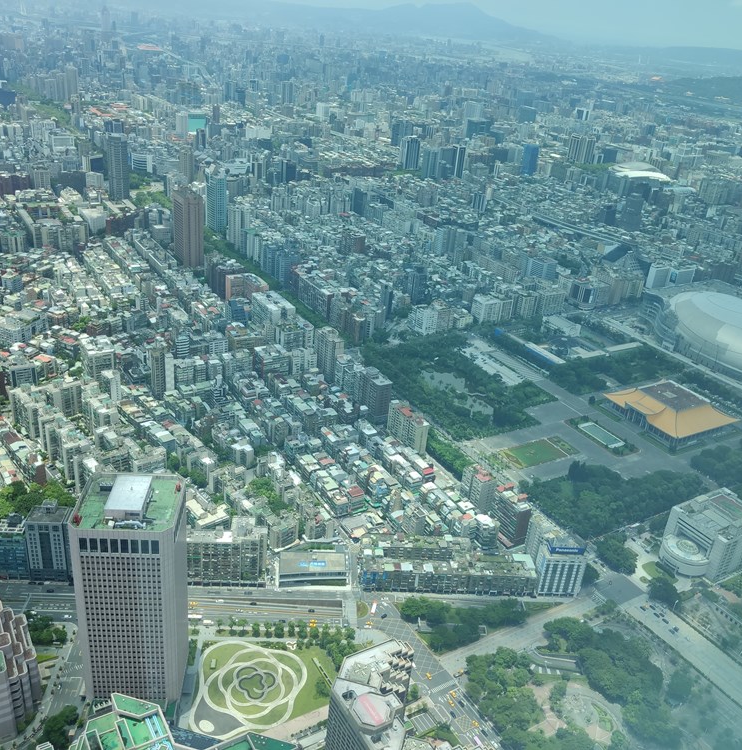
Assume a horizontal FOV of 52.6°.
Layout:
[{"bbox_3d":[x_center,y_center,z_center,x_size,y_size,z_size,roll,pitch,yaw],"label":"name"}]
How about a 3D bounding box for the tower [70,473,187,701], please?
[{"bbox_3d":[-135.300,126.080,434.940,53.120,136.000,52.370,2,26,-7],"label":"tower"}]

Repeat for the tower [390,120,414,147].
[{"bbox_3d":[97.010,-753.520,2341.000,41.590,80.180,48.920,-10,30,-29],"label":"tower"}]

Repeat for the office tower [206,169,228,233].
[{"bbox_3d":[-272.350,-306.160,1325.240,16.850,100.700,57.650,-10,30,-29],"label":"office tower"}]

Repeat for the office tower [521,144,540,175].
[{"bbox_3d":[440.200,-592.530,2081.480,26.260,84.580,27.710,-10,30,-29],"label":"office tower"}]

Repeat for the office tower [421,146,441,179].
[{"bbox_3d":[149.610,-526.010,1880.530,34.000,80.000,34.000,-9,30,-28],"label":"office tower"}]

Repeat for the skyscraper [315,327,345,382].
[{"bbox_3d":[-46.920,-22.610,848.170,12.910,57.470,44.290,-10,30,-30],"label":"skyscraper"}]

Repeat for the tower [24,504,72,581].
[{"bbox_3d":[-225.750,118.450,527.690,25.500,52.000,18.500,2,26,-7],"label":"tower"}]

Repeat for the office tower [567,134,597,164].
[{"bbox_3d":[670.730,-717.180,2388.010,39.360,82.370,69.230,-10,30,-29],"label":"office tower"}]

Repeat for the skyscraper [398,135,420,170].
[{"bbox_3d":[105.230,-597.030,2029.920,40.910,77.990,30.270,-10,30,-30],"label":"skyscraper"}]

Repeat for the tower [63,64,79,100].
[{"bbox_3d":[-1009.010,-977.970,2531.260,39.000,110.000,34.000,-9,30,-28],"label":"tower"}]

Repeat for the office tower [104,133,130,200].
[{"bbox_3d":[-480.480,-389.010,1420.840,34.000,128.000,30.000,-9,30,-28],"label":"office tower"}]

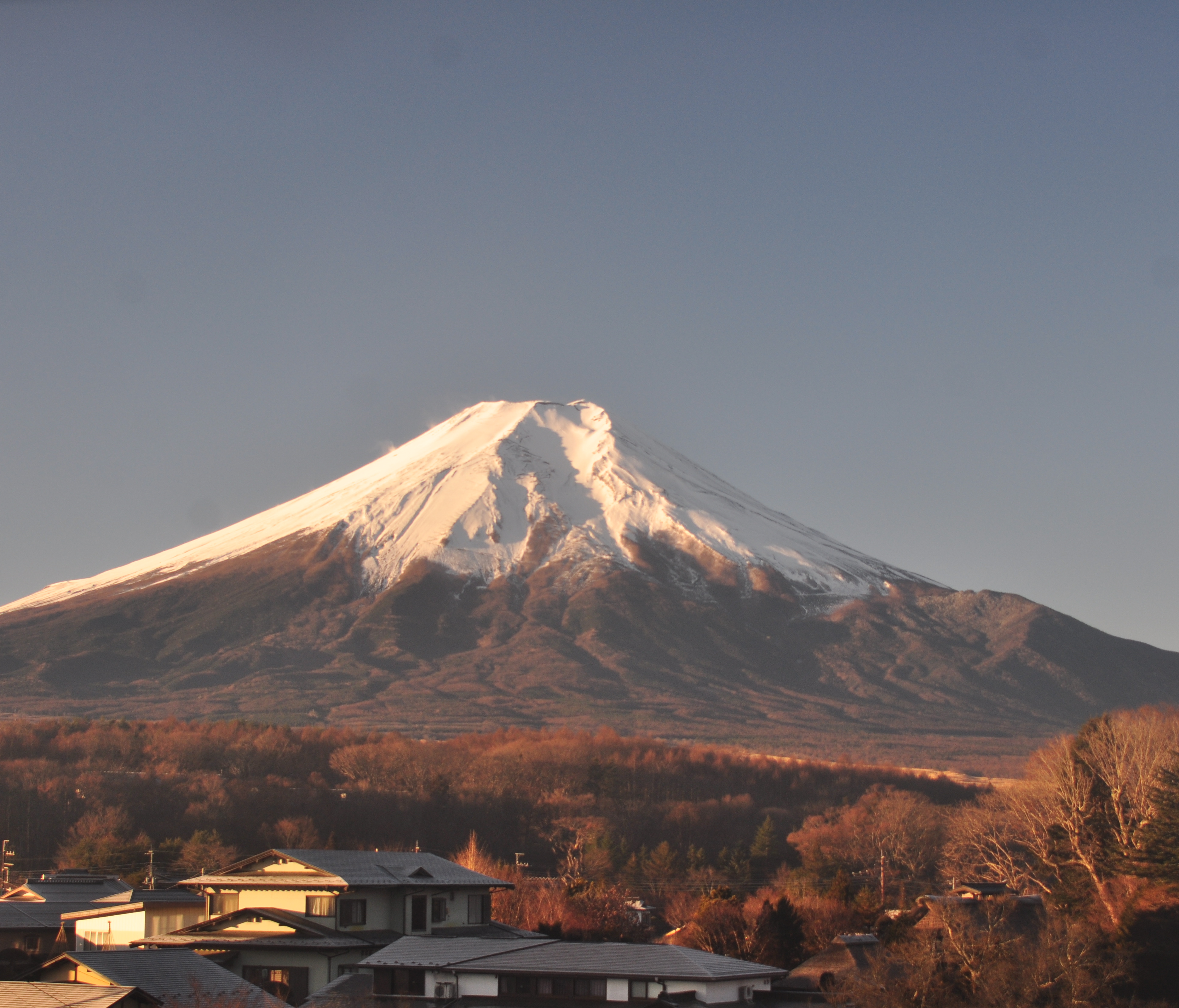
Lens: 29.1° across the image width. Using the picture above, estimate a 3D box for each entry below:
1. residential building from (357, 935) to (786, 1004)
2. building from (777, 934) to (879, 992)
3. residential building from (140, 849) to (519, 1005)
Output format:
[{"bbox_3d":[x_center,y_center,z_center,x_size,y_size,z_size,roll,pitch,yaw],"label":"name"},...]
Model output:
[{"bbox_3d":[-0.720,20.529,95.200,16.300,4.300,8.200,-4,-9,27],"label":"residential building"},{"bbox_3d":[12.515,23.870,114.000,6.200,4.600,6.000,8,-11,-43],"label":"building"},{"bbox_3d":[-13.027,21.569,117.000,11.500,7.800,16.500,-4,-9,27],"label":"residential building"}]

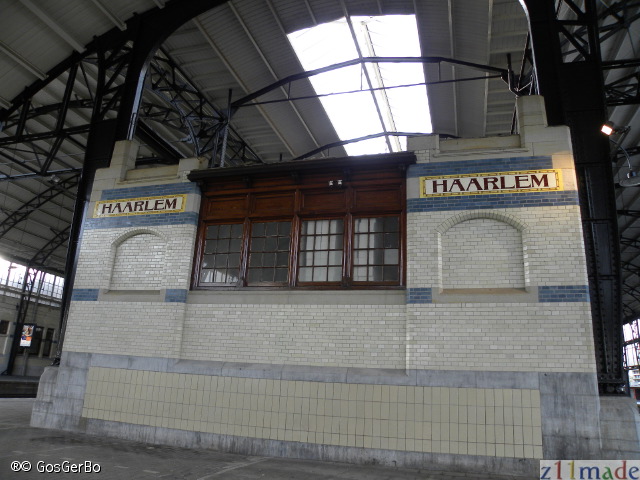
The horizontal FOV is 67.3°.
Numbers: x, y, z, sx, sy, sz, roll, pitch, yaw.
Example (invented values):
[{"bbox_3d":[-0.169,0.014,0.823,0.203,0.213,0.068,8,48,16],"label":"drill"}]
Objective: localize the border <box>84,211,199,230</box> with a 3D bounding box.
[{"bbox_3d":[-3.622,-0.370,9.669,2.775,0.257,0.080,-2,-17,17],"label":"border"}]

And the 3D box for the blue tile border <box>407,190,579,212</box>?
[{"bbox_3d":[2.746,-0.606,7.735,2.708,0.254,0.080,-2,-17,17],"label":"blue tile border"}]

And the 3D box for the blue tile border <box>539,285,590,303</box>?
[{"bbox_3d":[3.550,0.793,7.008,0.710,0.245,0.080,-2,-17,17],"label":"blue tile border"}]

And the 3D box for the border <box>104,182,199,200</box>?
[{"bbox_3d":[-3.498,-0.976,9.841,2.406,0.246,0.080,-2,-17,17],"label":"border"}]

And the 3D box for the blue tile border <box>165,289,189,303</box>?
[{"bbox_3d":[-2.626,1.032,8.851,0.471,0.246,0.080,-2,-17,17],"label":"blue tile border"}]

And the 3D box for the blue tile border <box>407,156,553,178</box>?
[{"bbox_3d":[2.625,-1.206,7.984,2.371,0.248,0.080,-2,-17,17],"label":"blue tile border"}]

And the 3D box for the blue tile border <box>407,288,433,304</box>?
[{"bbox_3d":[1.574,0.884,7.577,0.384,0.249,0.080,-2,-17,17],"label":"blue tile border"}]

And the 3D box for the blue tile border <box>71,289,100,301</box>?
[{"bbox_3d":[-4.625,1.091,9.518,0.678,0.249,0.080,-2,-17,17],"label":"blue tile border"}]

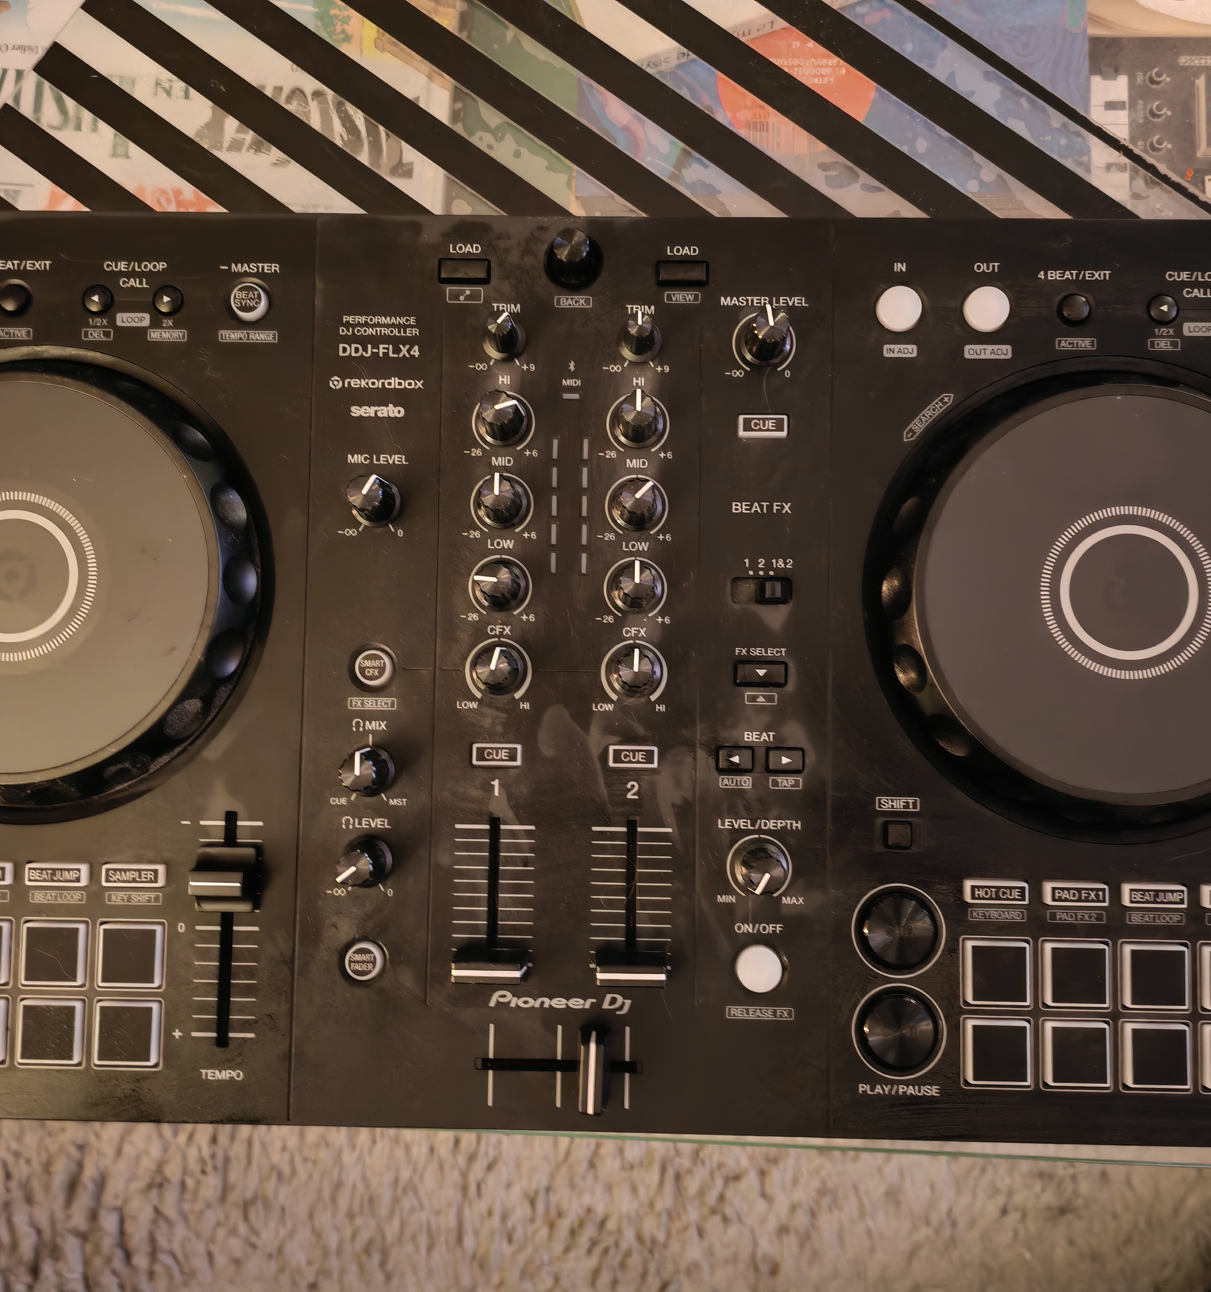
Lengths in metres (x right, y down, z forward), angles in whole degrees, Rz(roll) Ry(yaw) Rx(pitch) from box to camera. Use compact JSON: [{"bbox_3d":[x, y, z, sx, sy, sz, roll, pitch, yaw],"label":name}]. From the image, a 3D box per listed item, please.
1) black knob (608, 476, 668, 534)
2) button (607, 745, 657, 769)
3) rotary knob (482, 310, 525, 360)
[{"bbox_3d":[0.009,-0.042,0.387,0.016,0.016,0.016,0,86,1],"label":"black knob"},{"bbox_3d":[0.008,0.032,0.388,0.014,0.003,0.007,1,86,1],"label":"button"},{"bbox_3d":[-0.030,-0.091,0.390,0.012,0.017,0.012,0,86,1],"label":"rotary knob"}]

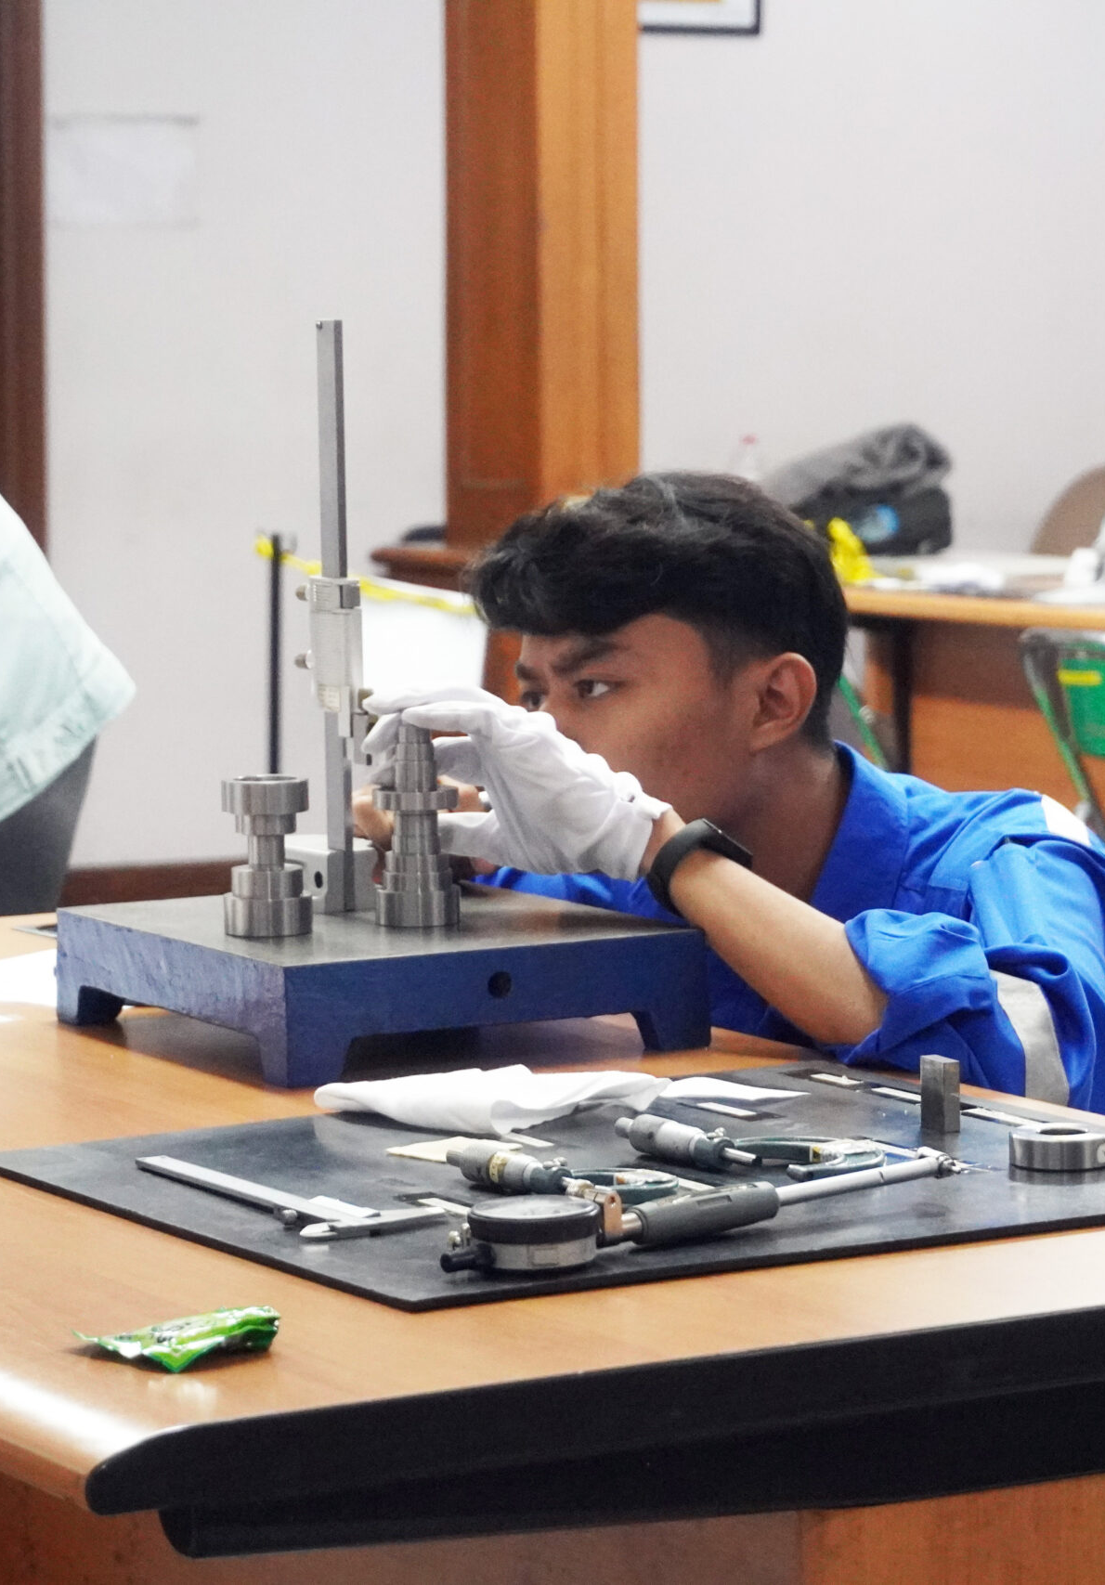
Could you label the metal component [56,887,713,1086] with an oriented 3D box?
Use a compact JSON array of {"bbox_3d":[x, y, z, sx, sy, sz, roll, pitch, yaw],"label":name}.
[{"bbox_3d":[-0.100,0.104,2.816,0.260,0.066,0.305,-4,7,-29],"label":"metal component"}]

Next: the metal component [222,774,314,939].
[{"bbox_3d":[-0.157,0.036,2.752,0.047,0.084,0.047,-1,6,0],"label":"metal component"}]

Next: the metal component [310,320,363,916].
[{"bbox_3d":[-0.124,-0.103,2.836,0.019,0.342,0.031,-4,7,-29],"label":"metal component"}]

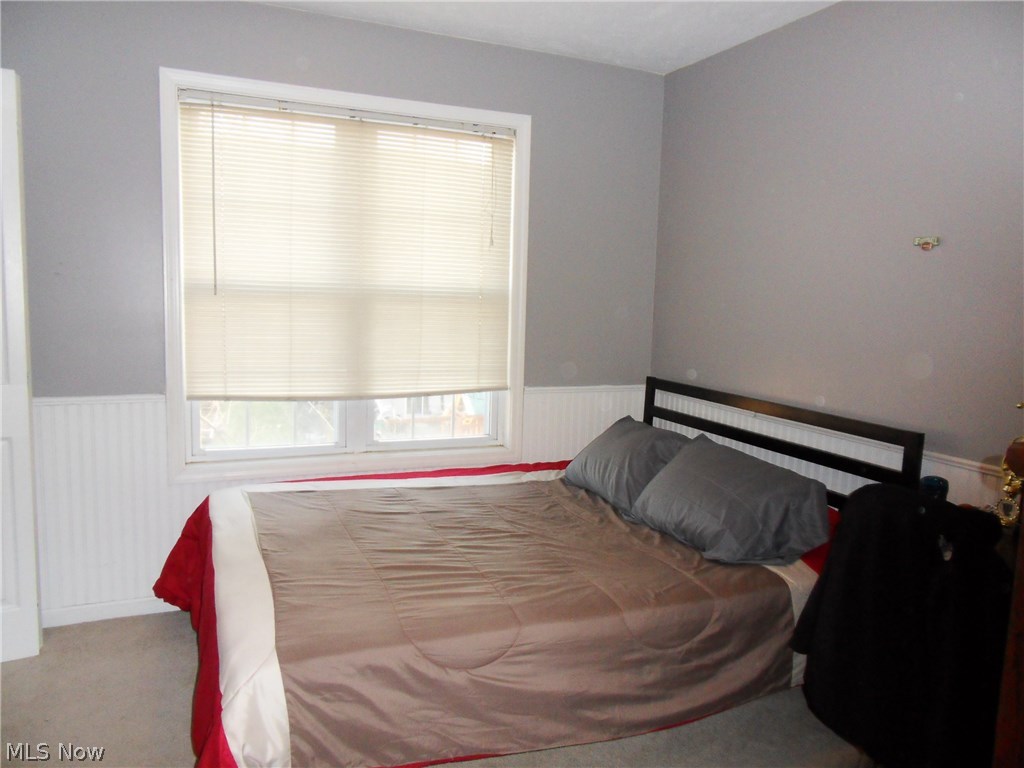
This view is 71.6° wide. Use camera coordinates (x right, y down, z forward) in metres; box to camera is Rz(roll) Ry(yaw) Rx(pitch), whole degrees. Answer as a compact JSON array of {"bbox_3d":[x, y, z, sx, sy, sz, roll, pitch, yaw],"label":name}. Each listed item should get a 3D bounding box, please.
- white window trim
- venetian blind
[{"bbox_3d":[-0.665,-0.423,3.134,1.558,1.627,0.100,-1,7,-23],"label":"white window trim"},{"bbox_3d":[-0.660,-0.557,3.104,1.418,1.218,0.050,-1,7,-23],"label":"venetian blind"}]

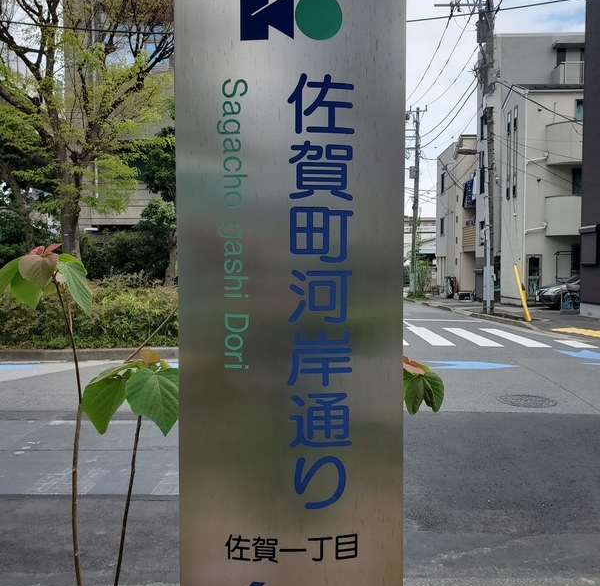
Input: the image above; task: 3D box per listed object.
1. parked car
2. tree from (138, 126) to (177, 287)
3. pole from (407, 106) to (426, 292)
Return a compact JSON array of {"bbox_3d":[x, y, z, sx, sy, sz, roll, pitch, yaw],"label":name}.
[{"bbox_3d":[10.920,-0.150,22.300,4.250,1.500,1.700,0,2,2],"label":"parked car"},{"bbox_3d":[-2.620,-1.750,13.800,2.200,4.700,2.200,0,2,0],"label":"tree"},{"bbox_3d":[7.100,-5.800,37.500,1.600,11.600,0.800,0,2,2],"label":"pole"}]

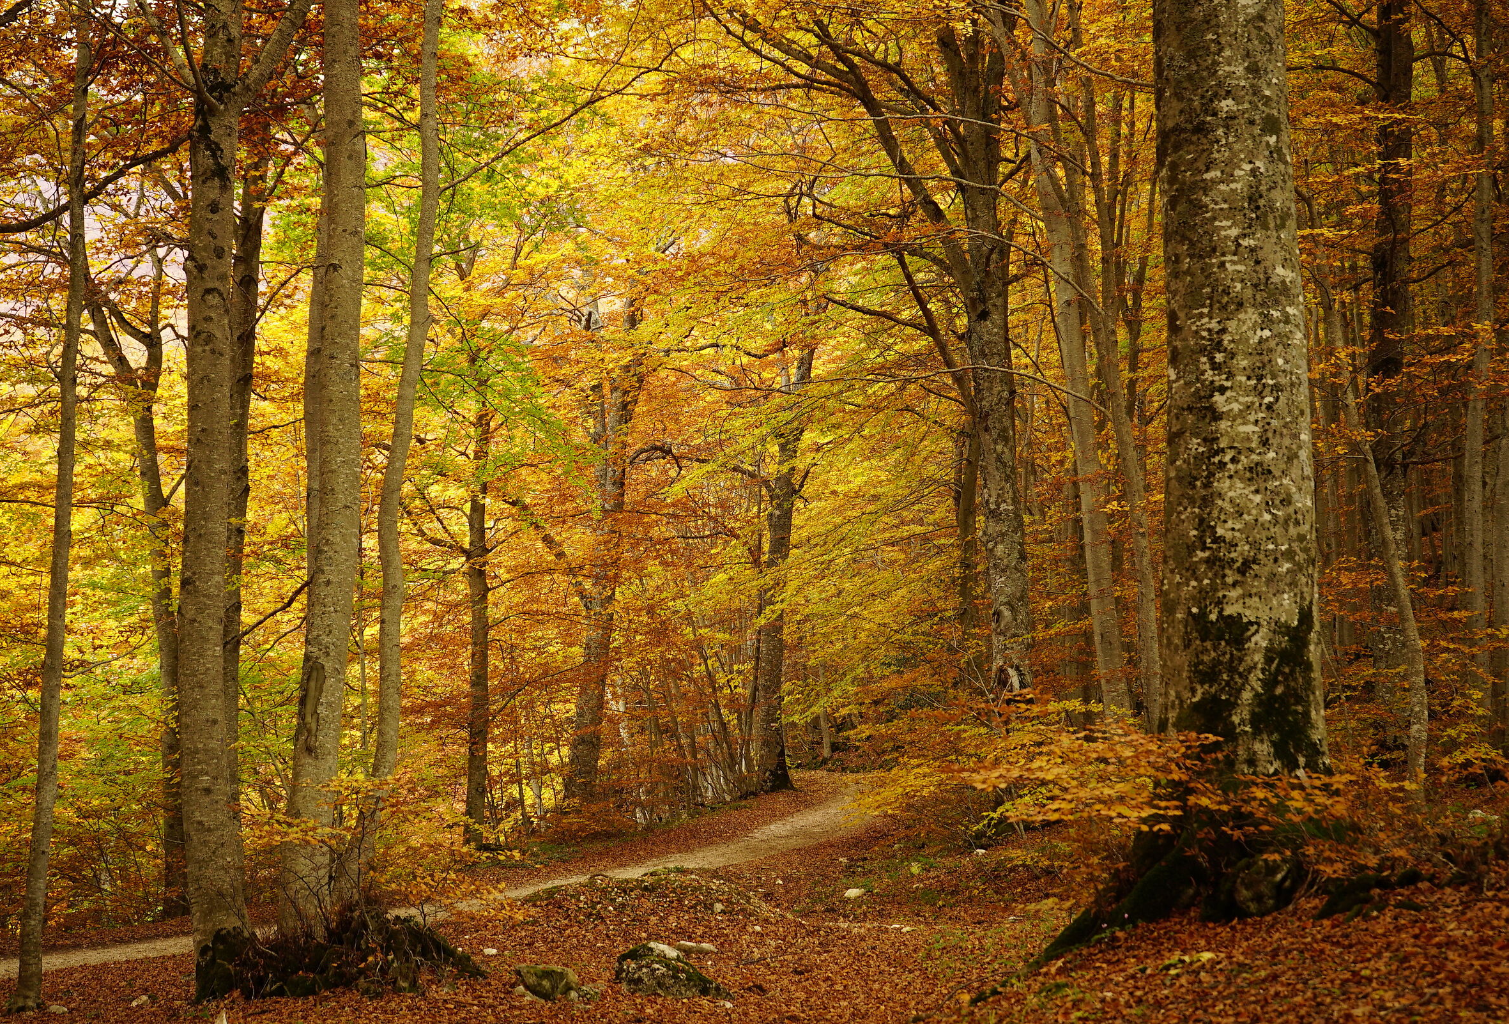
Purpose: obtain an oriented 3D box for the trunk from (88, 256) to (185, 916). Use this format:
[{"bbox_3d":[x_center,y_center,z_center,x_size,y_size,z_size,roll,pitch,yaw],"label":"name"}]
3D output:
[{"bbox_3d":[-5.906,0.704,28.500,0.850,6.306,0.600,0,-2,0],"label":"trunk"}]

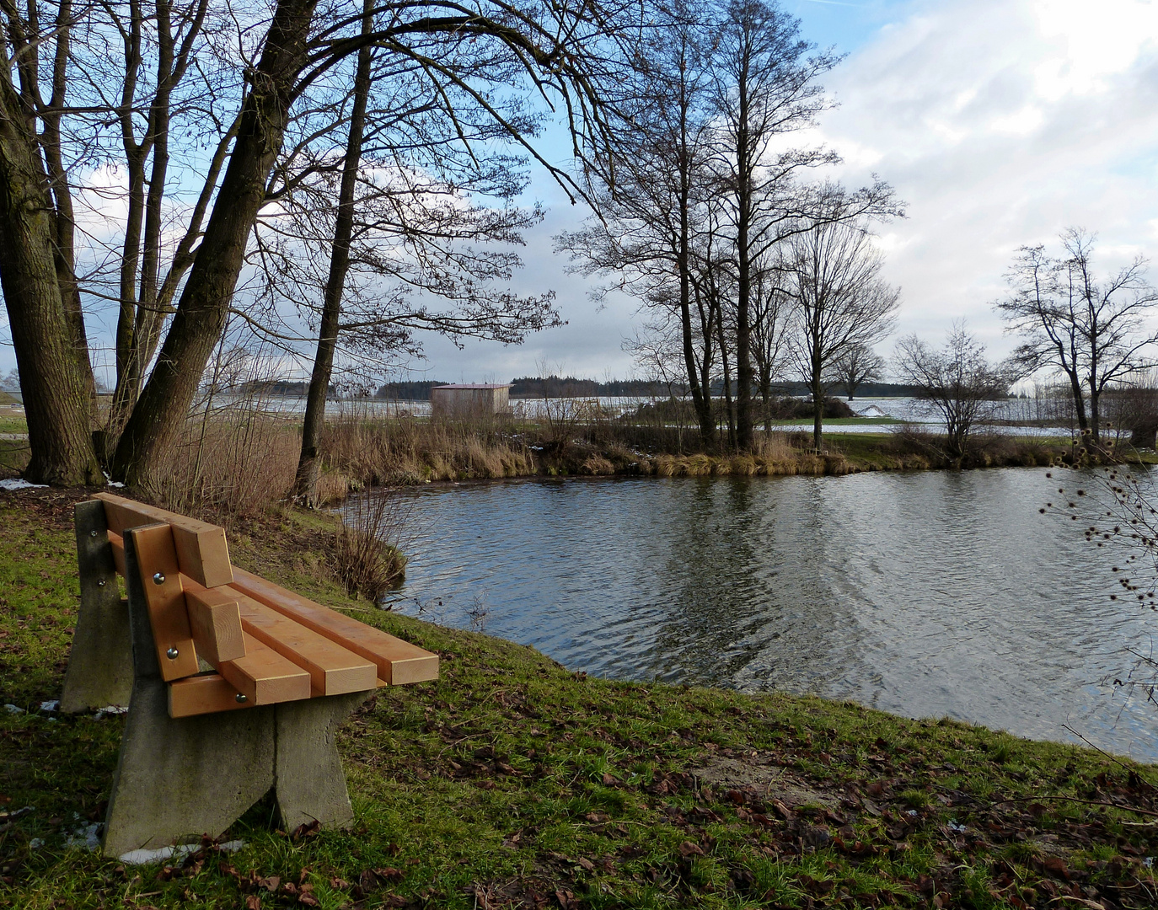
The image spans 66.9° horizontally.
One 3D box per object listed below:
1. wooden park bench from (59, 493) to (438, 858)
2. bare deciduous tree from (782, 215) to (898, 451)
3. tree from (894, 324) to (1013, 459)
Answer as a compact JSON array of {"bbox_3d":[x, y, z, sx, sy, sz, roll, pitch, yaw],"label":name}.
[{"bbox_3d":[-1.159,0.543,2.663,0.629,0.798,2.079,0,0,-34],"label":"wooden park bench"},{"bbox_3d":[8.047,-3.768,27.000,3.563,7.273,3.600,0,4,0],"label":"bare deciduous tree"},{"bbox_3d":[11.324,-1.921,26.500,3.583,4.099,3.500,0,4,0],"label":"tree"}]

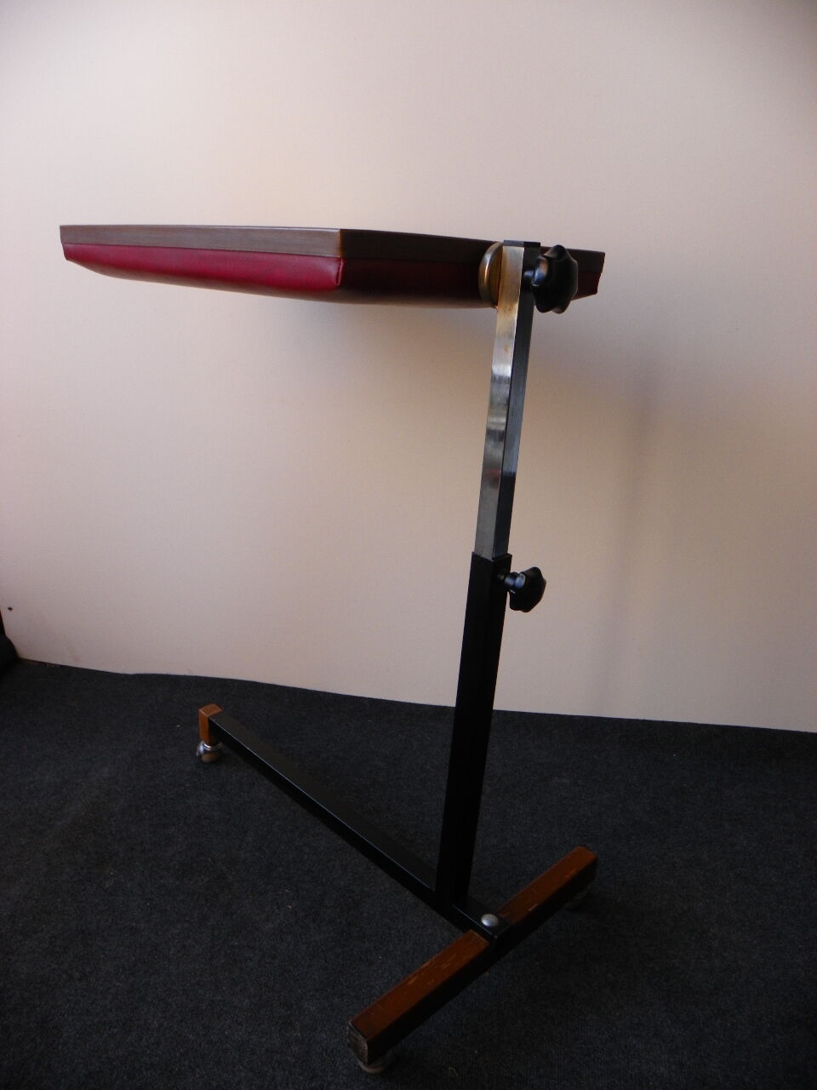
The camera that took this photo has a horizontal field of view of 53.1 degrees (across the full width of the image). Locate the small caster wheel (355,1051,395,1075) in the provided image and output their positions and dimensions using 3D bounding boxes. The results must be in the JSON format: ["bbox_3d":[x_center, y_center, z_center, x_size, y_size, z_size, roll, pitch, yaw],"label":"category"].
[{"bbox_3d":[-0.031,0.488,0.787,0.037,0.035,0.037,-15,26,-42],"label":"small caster wheel"}]

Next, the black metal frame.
[{"bbox_3d":[-0.095,0.028,0.960,0.370,0.728,0.608,-15,26,-42],"label":"black metal frame"}]

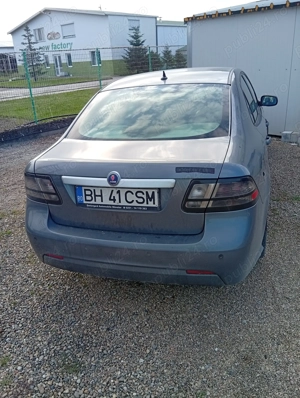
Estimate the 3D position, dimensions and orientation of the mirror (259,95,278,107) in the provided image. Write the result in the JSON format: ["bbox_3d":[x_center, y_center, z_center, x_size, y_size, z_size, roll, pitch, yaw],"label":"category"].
[{"bbox_3d":[1.426,-1.188,3.756,0.217,0.137,0.130,3,24,17],"label":"mirror"}]

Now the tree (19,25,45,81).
[{"bbox_3d":[-10.514,-12.813,27.427,2.150,4.517,2.150,-11,24,-16],"label":"tree"}]

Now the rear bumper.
[{"bbox_3d":[-0.112,0.216,2.112,1.730,0.520,0.540,3,24,17],"label":"rear bumper"}]

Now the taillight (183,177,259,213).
[{"bbox_3d":[0.390,-0.043,1.713,0.415,0.207,0.210,3,24,17],"label":"taillight"}]

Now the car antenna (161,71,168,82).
[{"bbox_3d":[0.124,-1.073,2.705,0.060,0.072,0.090,3,24,17],"label":"car antenna"}]

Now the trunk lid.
[{"bbox_3d":[-0.125,-0.132,2.014,1.220,0.445,0.560,3,24,17],"label":"trunk lid"}]

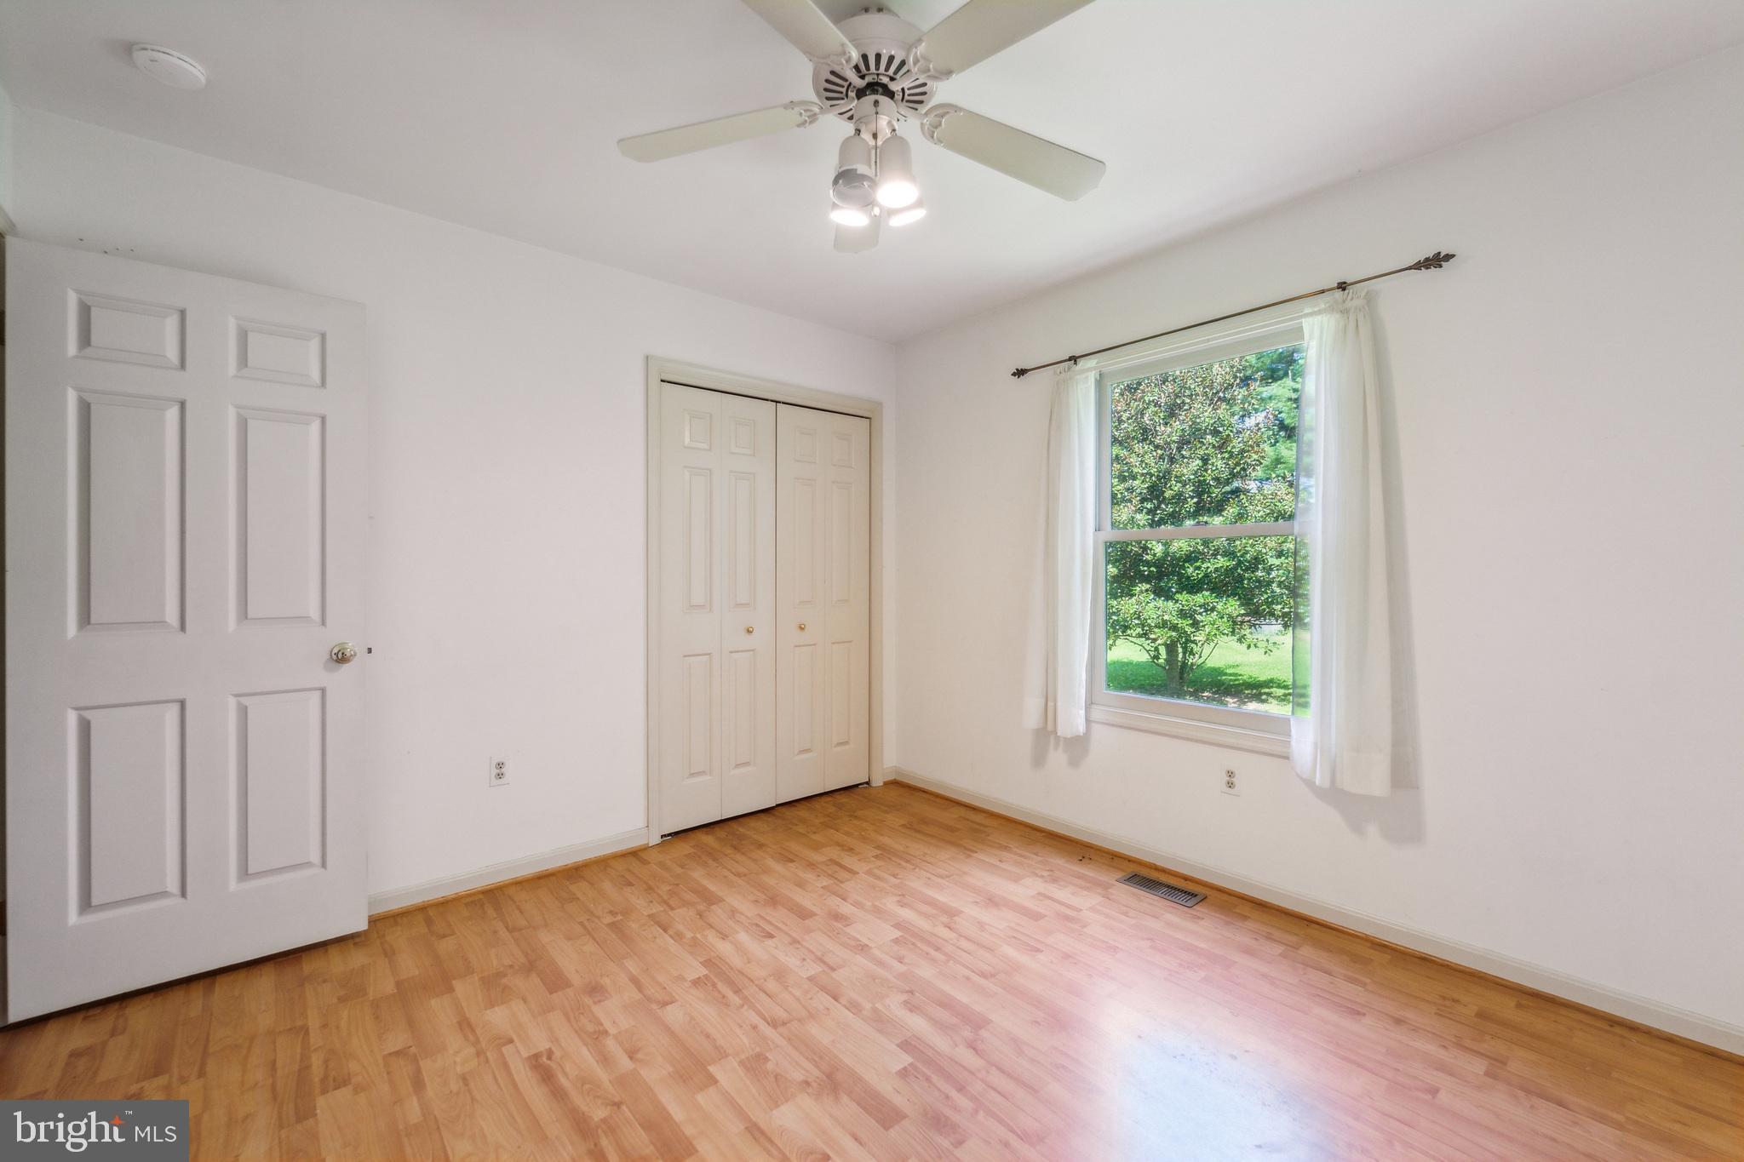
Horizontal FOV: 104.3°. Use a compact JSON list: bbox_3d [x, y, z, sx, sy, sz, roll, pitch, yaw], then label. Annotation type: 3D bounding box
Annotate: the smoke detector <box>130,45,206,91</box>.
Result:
[{"bbox_3d":[-1.742,-1.266,1.683,0.132,0.037,0.132,0,0,0],"label":"smoke detector"}]

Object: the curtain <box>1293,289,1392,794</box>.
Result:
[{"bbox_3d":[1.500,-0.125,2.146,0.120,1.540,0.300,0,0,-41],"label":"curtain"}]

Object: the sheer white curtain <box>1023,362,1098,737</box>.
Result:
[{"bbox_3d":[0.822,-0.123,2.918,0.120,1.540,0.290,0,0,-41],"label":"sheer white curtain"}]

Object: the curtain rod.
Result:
[{"bbox_3d":[1.181,-0.949,2.567,0.075,0.048,1.590,0,1,-41],"label":"curtain rod"}]

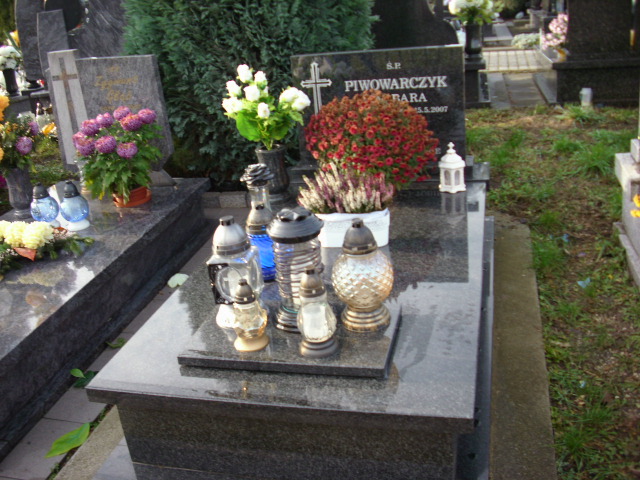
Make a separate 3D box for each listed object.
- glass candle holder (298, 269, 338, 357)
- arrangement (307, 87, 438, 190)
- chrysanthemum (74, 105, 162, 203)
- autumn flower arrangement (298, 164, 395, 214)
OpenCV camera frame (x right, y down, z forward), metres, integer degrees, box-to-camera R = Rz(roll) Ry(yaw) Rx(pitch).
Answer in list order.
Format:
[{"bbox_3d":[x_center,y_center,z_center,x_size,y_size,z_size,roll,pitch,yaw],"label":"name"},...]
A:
[{"bbox_3d":[-0.010,0.178,1.736,0.100,0.229,0.100,1,22,14],"label":"glass candle holder"},{"bbox_3d":[0.220,-0.408,2.931,0.570,0.477,0.541,1,23,14],"label":"arrangement"},{"bbox_3d":[-1.037,-0.442,3.591,0.440,0.497,0.418,1,23,14],"label":"chrysanthemum"},{"bbox_3d":[0.097,-0.188,2.499,0.335,0.175,0.210,1,22,14],"label":"autumn flower arrangement"}]

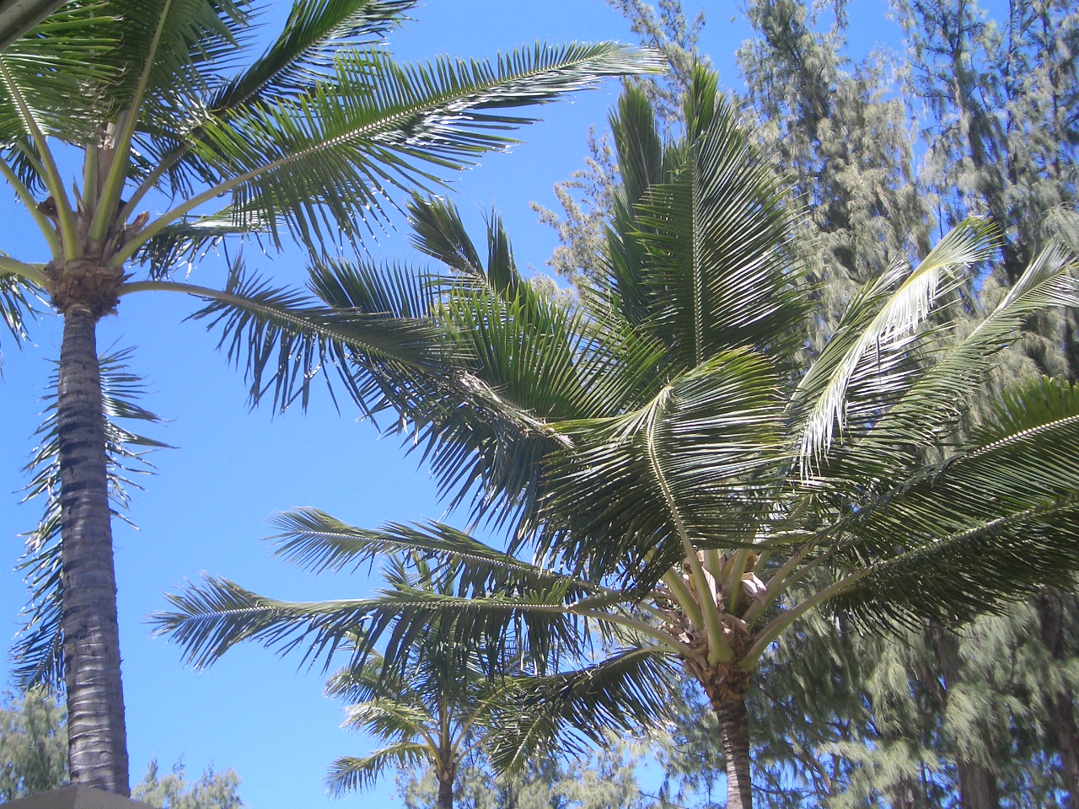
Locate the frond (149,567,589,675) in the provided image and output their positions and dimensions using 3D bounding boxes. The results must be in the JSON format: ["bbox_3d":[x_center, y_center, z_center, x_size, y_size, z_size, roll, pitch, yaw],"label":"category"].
[{"bbox_3d":[-1.470,1.924,11.350,3.850,0.800,1.050,-1,-24,-1],"label":"frond"}]

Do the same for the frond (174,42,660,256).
[{"bbox_3d":[-0.832,-1.767,8.587,3.300,0.850,1.150,-14,-25,3],"label":"frond"}]

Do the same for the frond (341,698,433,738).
[{"bbox_3d":[-2.633,5.468,22.250,1.650,0.600,0.900,11,-27,-18],"label":"frond"}]

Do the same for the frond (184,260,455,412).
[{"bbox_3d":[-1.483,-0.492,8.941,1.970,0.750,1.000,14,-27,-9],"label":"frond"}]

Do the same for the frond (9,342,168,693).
[{"bbox_3d":[-3.555,0.992,10.100,1.150,0.700,2.990,6,-56,-17],"label":"frond"}]

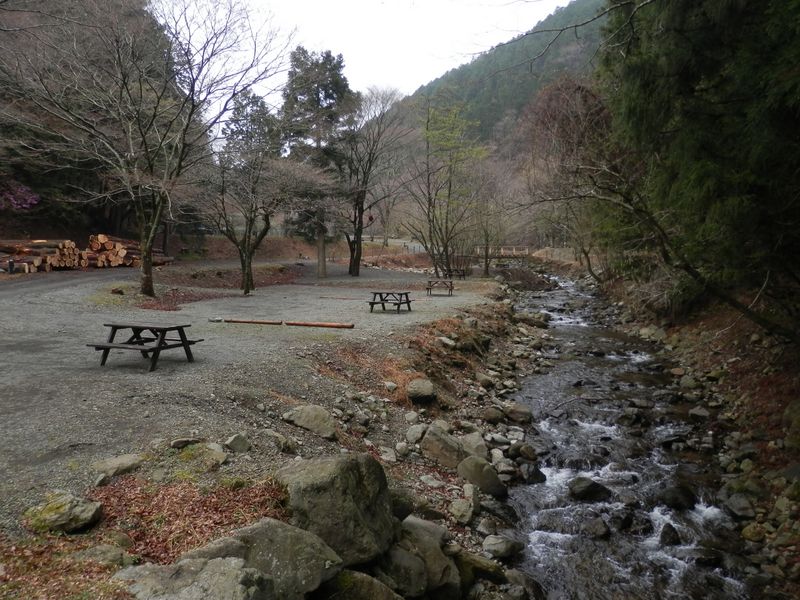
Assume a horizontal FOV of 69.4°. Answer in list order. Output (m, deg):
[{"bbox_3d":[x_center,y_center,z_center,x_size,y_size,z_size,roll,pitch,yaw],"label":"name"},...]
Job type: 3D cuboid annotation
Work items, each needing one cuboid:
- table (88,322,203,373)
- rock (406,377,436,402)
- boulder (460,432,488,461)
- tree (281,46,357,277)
[{"bbox_3d":[-4.676,0.837,10.749,1.374,0.735,1.471,2,4,18],"label":"table"},{"bbox_3d":[0.342,1.441,9.200,0.450,0.320,0.380,0,3,0],"label":"rock"},{"bbox_3d":[1.128,2.203,8.750,0.420,0.360,0.400,2,4,17],"label":"boulder"},{"bbox_3d":[-6.629,-11.225,47.000,6.000,18.200,5.800,1,3,0],"label":"tree"}]

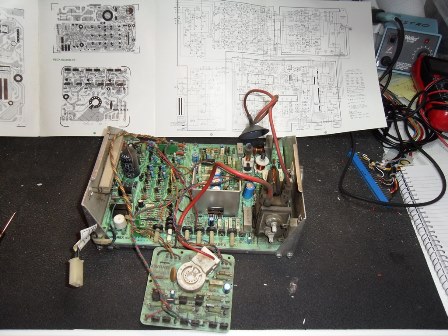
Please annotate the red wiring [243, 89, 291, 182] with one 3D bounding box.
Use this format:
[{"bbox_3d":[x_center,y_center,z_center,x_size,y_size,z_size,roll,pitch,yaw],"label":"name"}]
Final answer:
[{"bbox_3d":[0.070,-0.047,0.609,0.075,0.065,0.175,2,55,1],"label":"red wiring"}]

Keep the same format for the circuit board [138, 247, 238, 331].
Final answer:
[{"bbox_3d":[-0.047,0.160,0.491,0.120,0.030,0.103,5,60,3],"label":"circuit board"}]

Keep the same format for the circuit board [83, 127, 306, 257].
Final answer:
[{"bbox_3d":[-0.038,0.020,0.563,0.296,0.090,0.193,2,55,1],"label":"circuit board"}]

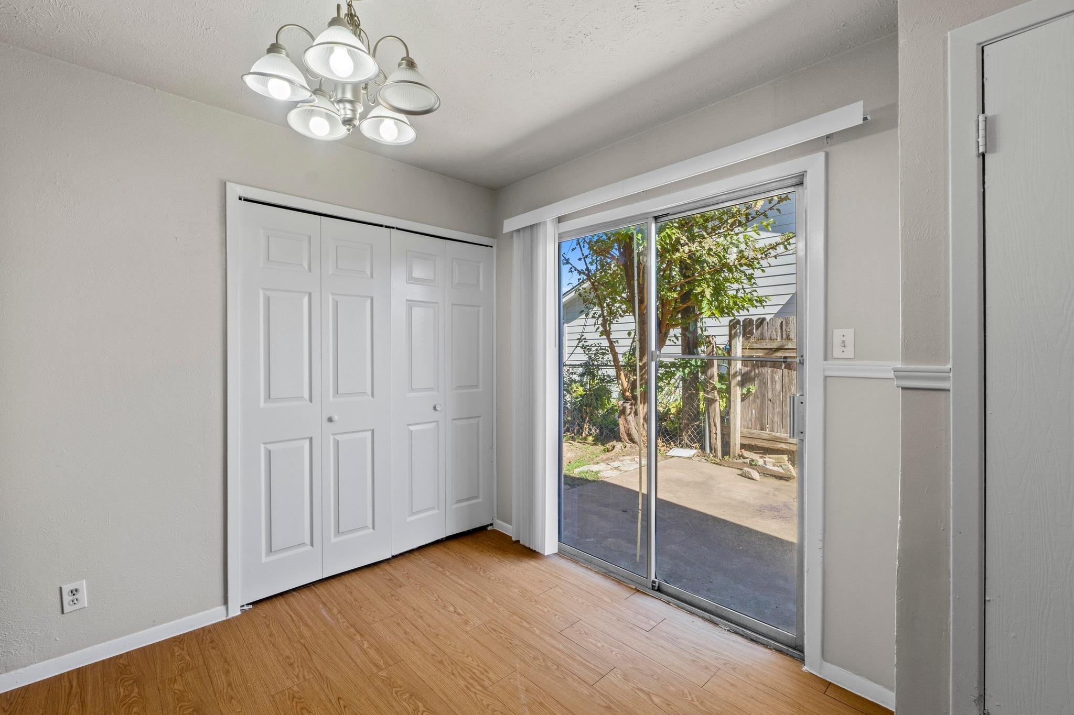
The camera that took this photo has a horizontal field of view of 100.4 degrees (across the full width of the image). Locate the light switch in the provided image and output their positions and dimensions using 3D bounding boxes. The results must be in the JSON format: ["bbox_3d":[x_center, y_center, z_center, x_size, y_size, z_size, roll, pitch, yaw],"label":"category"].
[{"bbox_3d":[1.197,-0.053,1.744,0.071,0.115,0.015,1,1,45],"label":"light switch"}]

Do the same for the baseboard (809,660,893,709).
[{"bbox_3d":[1.217,1.250,1.712,0.285,0.068,0.016,1,1,45],"label":"baseboard"}]

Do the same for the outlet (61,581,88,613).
[{"bbox_3d":[-1.891,0.981,1.831,0.071,0.115,0.012,0,1,-42],"label":"outlet"}]

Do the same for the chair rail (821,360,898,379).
[{"bbox_3d":[1.235,0.047,1.698,0.245,0.065,0.024,1,1,45],"label":"chair rail"}]

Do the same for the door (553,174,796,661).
[{"bbox_3d":[0.614,0.257,2.407,1.470,2.000,0.090,1,1,45],"label":"door"}]

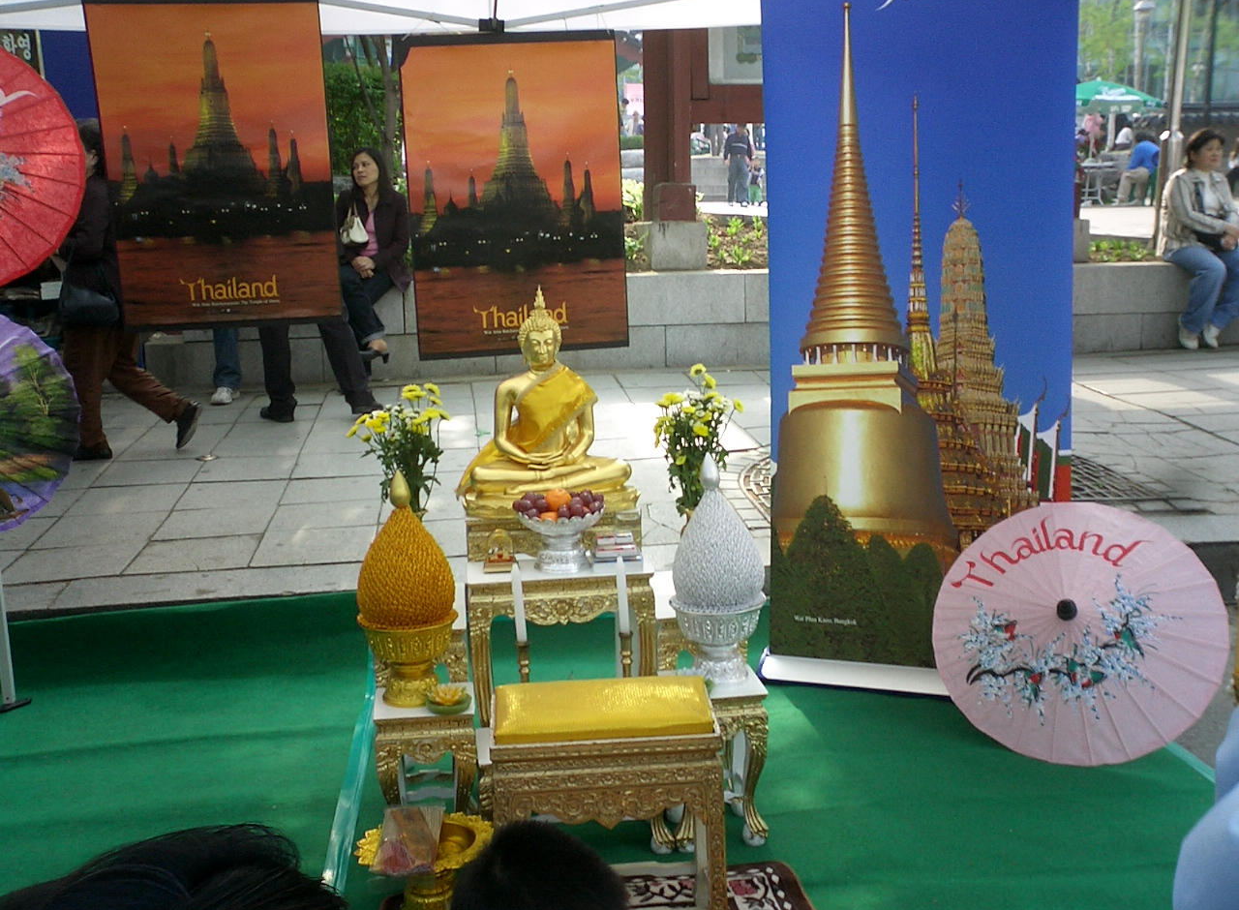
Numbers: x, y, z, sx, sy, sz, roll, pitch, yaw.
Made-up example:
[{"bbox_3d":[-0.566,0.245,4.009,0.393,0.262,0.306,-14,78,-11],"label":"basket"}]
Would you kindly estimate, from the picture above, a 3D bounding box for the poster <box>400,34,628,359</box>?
[{"bbox_3d":[-0.297,-0.746,3.830,0.612,0.905,0.020,-4,11,-8],"label":"poster"}]

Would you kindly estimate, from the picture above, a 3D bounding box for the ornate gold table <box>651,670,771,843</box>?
[{"bbox_3d":[0.217,0.705,3.103,0.225,0.375,0.190,-3,13,-8],"label":"ornate gold table"}]

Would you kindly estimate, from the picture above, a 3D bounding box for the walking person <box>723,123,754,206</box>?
[{"bbox_3d":[2.342,-5.758,26.005,0.570,1.700,0.380,-2,13,0],"label":"walking person"}]

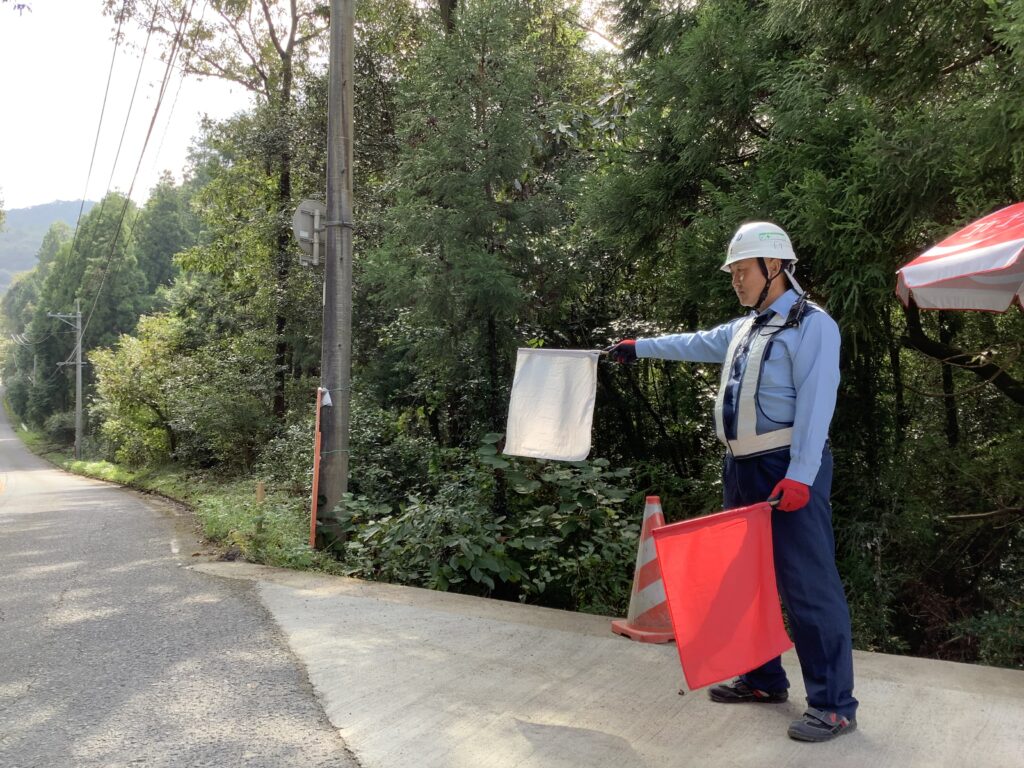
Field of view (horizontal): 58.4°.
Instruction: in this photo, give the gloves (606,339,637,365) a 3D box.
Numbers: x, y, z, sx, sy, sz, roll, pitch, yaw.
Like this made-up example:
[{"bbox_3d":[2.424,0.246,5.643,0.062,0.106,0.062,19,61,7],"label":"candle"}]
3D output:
[{"bbox_3d":[0.459,-0.136,3.830,0.125,0.105,0.100,-2,-3,40],"label":"gloves"}]

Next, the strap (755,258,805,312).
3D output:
[{"bbox_3d":[0.960,-0.357,3.290,0.170,0.185,0.150,1,-2,-15],"label":"strap"}]

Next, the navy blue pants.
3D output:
[{"bbox_3d":[0.993,0.683,3.270,0.340,0.910,0.490,1,-3,-27],"label":"navy blue pants"}]

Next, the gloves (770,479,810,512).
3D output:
[{"bbox_3d":[0.911,0.365,3.000,0.125,0.110,0.100,2,-3,-30],"label":"gloves"}]

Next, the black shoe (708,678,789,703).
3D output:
[{"bbox_3d":[0.882,1.136,3.420,0.285,0.100,0.105,0,-2,-2],"label":"black shoe"}]

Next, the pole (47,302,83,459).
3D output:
[{"bbox_3d":[-26.293,-0.383,54.000,2.000,9.500,0.450,2,-3,-28],"label":"pole"}]

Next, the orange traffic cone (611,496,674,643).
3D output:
[{"bbox_3d":[0.736,0.934,4.720,0.375,0.700,0.375,2,-3,-33],"label":"orange traffic cone"}]

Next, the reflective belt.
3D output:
[{"bbox_3d":[0.895,-0.009,3.250,0.300,0.540,0.380,2,-3,-28],"label":"reflective belt"}]

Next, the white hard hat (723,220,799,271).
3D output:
[{"bbox_3d":[0.885,-0.492,3.280,0.280,0.165,0.220,-4,-2,-15],"label":"white hard hat"}]

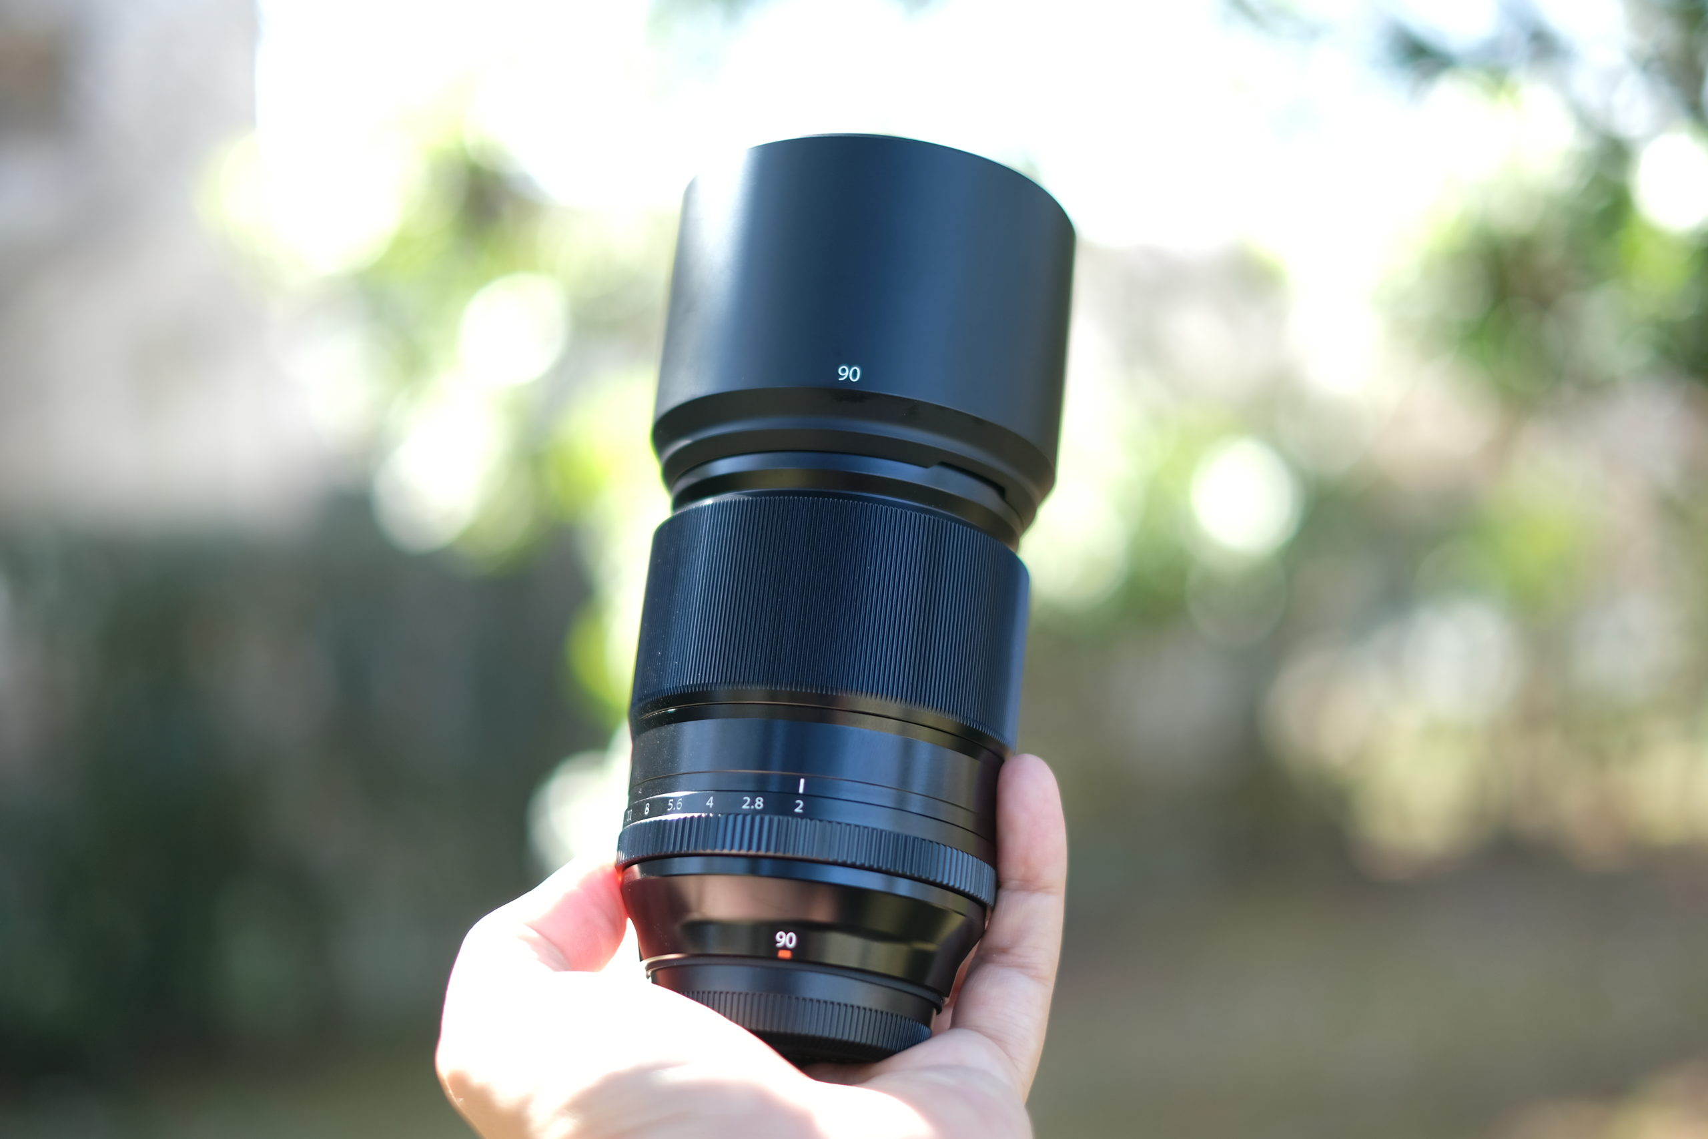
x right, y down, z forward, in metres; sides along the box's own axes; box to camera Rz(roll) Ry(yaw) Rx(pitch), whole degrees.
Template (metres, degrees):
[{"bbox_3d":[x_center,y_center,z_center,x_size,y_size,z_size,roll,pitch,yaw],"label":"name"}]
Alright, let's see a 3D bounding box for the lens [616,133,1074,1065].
[{"bbox_3d":[-0.004,0.011,0.494,0.082,0.173,0.082,5,-20,3],"label":"lens"}]

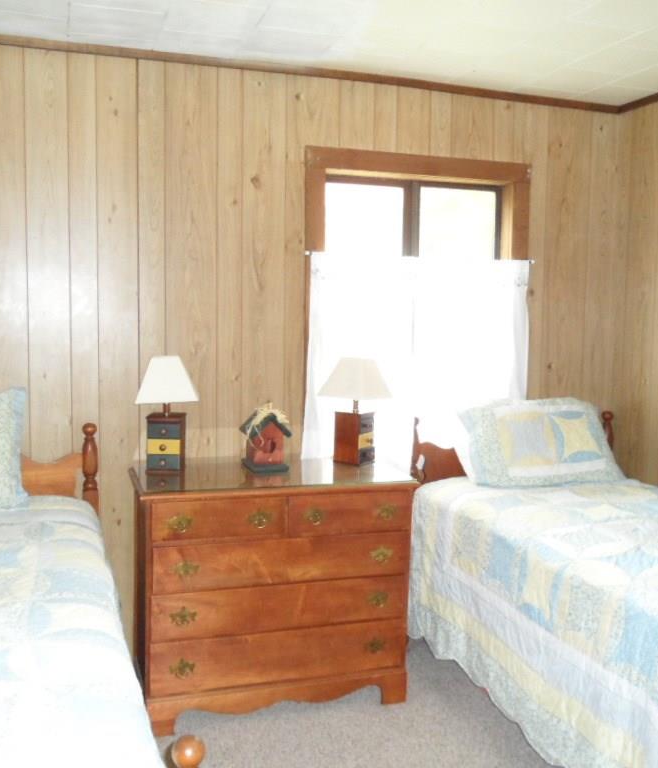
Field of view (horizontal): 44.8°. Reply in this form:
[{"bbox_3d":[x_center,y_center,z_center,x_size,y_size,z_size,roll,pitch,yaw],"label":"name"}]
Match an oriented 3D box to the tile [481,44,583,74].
[{"bbox_3d":[0.767,-1.240,3.048,0.300,0.020,0.300,-1,7,-18],"label":"tile"}]

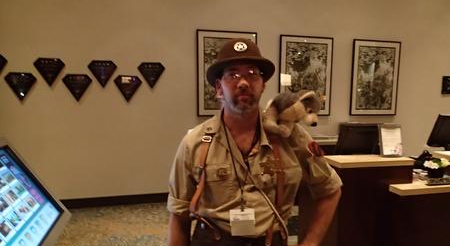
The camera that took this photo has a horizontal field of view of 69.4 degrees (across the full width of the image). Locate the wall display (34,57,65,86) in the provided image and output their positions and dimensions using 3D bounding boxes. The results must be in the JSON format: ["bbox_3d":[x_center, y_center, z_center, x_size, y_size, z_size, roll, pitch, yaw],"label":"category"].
[{"bbox_3d":[-2.260,-0.642,4.207,0.370,0.361,0.030,-1,5,-15],"label":"wall display"}]

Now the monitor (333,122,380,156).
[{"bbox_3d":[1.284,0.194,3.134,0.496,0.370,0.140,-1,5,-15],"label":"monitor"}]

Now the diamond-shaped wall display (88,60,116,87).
[{"bbox_3d":[-1.636,-0.648,4.369,0.370,0.361,0.030,-1,5,-15],"label":"diamond-shaped wall display"}]

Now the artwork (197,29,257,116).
[{"bbox_3d":[0.039,-0.714,4.799,0.907,1.243,0.035,-1,5,-15],"label":"artwork"}]

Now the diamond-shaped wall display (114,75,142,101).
[{"bbox_3d":[-1.322,-0.460,4.468,0.370,0.361,0.030,-1,5,-15],"label":"diamond-shaped wall display"}]

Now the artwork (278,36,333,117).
[{"bbox_3d":[1.280,-0.725,5.121,0.907,1.243,0.035,-1,5,-15],"label":"artwork"}]

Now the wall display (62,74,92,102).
[{"bbox_3d":[-1.947,-0.454,4.306,0.370,0.361,0.030,-1,5,-15],"label":"wall display"}]

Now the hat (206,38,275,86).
[{"bbox_3d":[0.061,-0.261,1.297,0.275,0.145,0.310,-2,-7,-2],"label":"hat"}]

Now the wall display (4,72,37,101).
[{"bbox_3d":[-2.589,-0.448,4.140,0.370,0.361,0.030,-1,5,-15],"label":"wall display"}]

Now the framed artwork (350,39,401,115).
[{"bbox_3d":[2.526,-0.737,5.444,0.907,1.243,0.035,-1,5,-15],"label":"framed artwork"}]

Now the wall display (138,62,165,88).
[{"bbox_3d":[-1.018,-0.654,4.529,0.370,0.361,0.030,-1,5,-15],"label":"wall display"}]

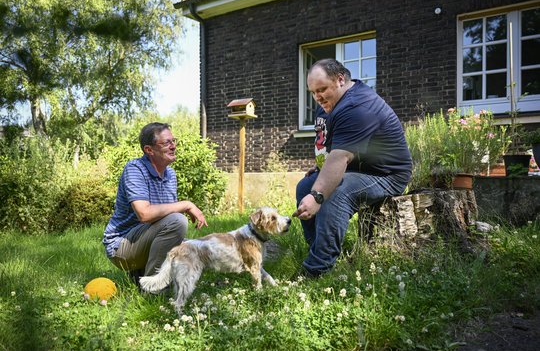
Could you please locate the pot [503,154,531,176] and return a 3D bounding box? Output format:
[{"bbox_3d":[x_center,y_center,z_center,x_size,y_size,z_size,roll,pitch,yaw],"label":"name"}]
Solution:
[{"bbox_3d":[2.230,-0.088,3.920,0.255,0.200,0.255,0,0,0],"label":"pot"}]

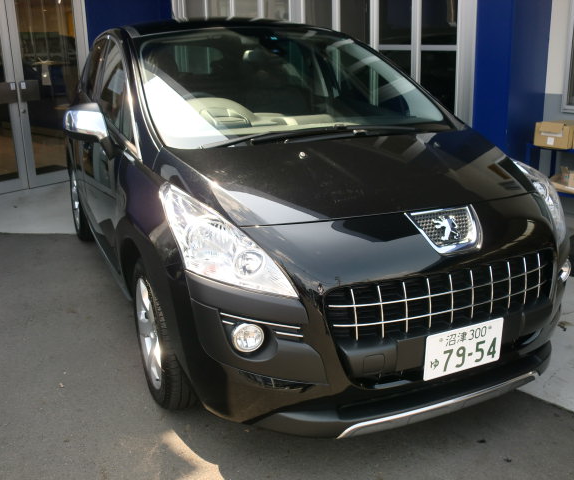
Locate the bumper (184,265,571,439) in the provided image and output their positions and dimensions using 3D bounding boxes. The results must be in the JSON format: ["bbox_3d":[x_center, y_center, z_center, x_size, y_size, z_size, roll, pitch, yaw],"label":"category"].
[{"bbox_3d":[0.483,0.297,2.434,1.780,0.560,0.580,-9,18,-23],"label":"bumper"}]

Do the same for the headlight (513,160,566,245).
[{"bbox_3d":[1.050,-0.210,2.717,0.320,0.320,0.580,-9,18,-23],"label":"headlight"}]

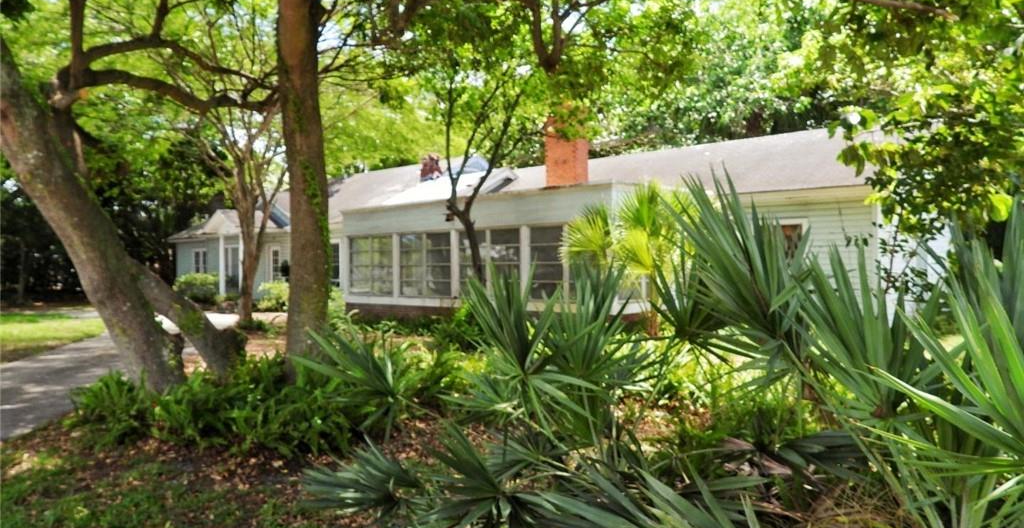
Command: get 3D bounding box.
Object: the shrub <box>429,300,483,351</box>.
[{"bbox_3d":[-1.058,1.133,13.300,1.050,0.950,1.000,0,0,0],"label":"shrub"}]

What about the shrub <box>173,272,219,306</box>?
[{"bbox_3d":[-11.367,0.916,25.500,1.600,1.250,1.500,0,0,0],"label":"shrub"}]

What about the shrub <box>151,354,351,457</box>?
[{"bbox_3d":[-2.366,1.200,6.600,1.750,0.640,1.300,0,0,0],"label":"shrub"}]

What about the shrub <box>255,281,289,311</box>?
[{"bbox_3d":[-7.793,1.046,23.200,1.250,1.000,1.200,0,0,0],"label":"shrub"}]

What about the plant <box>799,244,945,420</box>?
[{"bbox_3d":[1.316,0.262,2.600,0.520,0.660,0.480,0,0,0],"label":"plant"}]

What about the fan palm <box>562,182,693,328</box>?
[{"bbox_3d":[2.232,-0.067,13.600,2.400,3.000,2.200,0,0,0],"label":"fan palm"}]

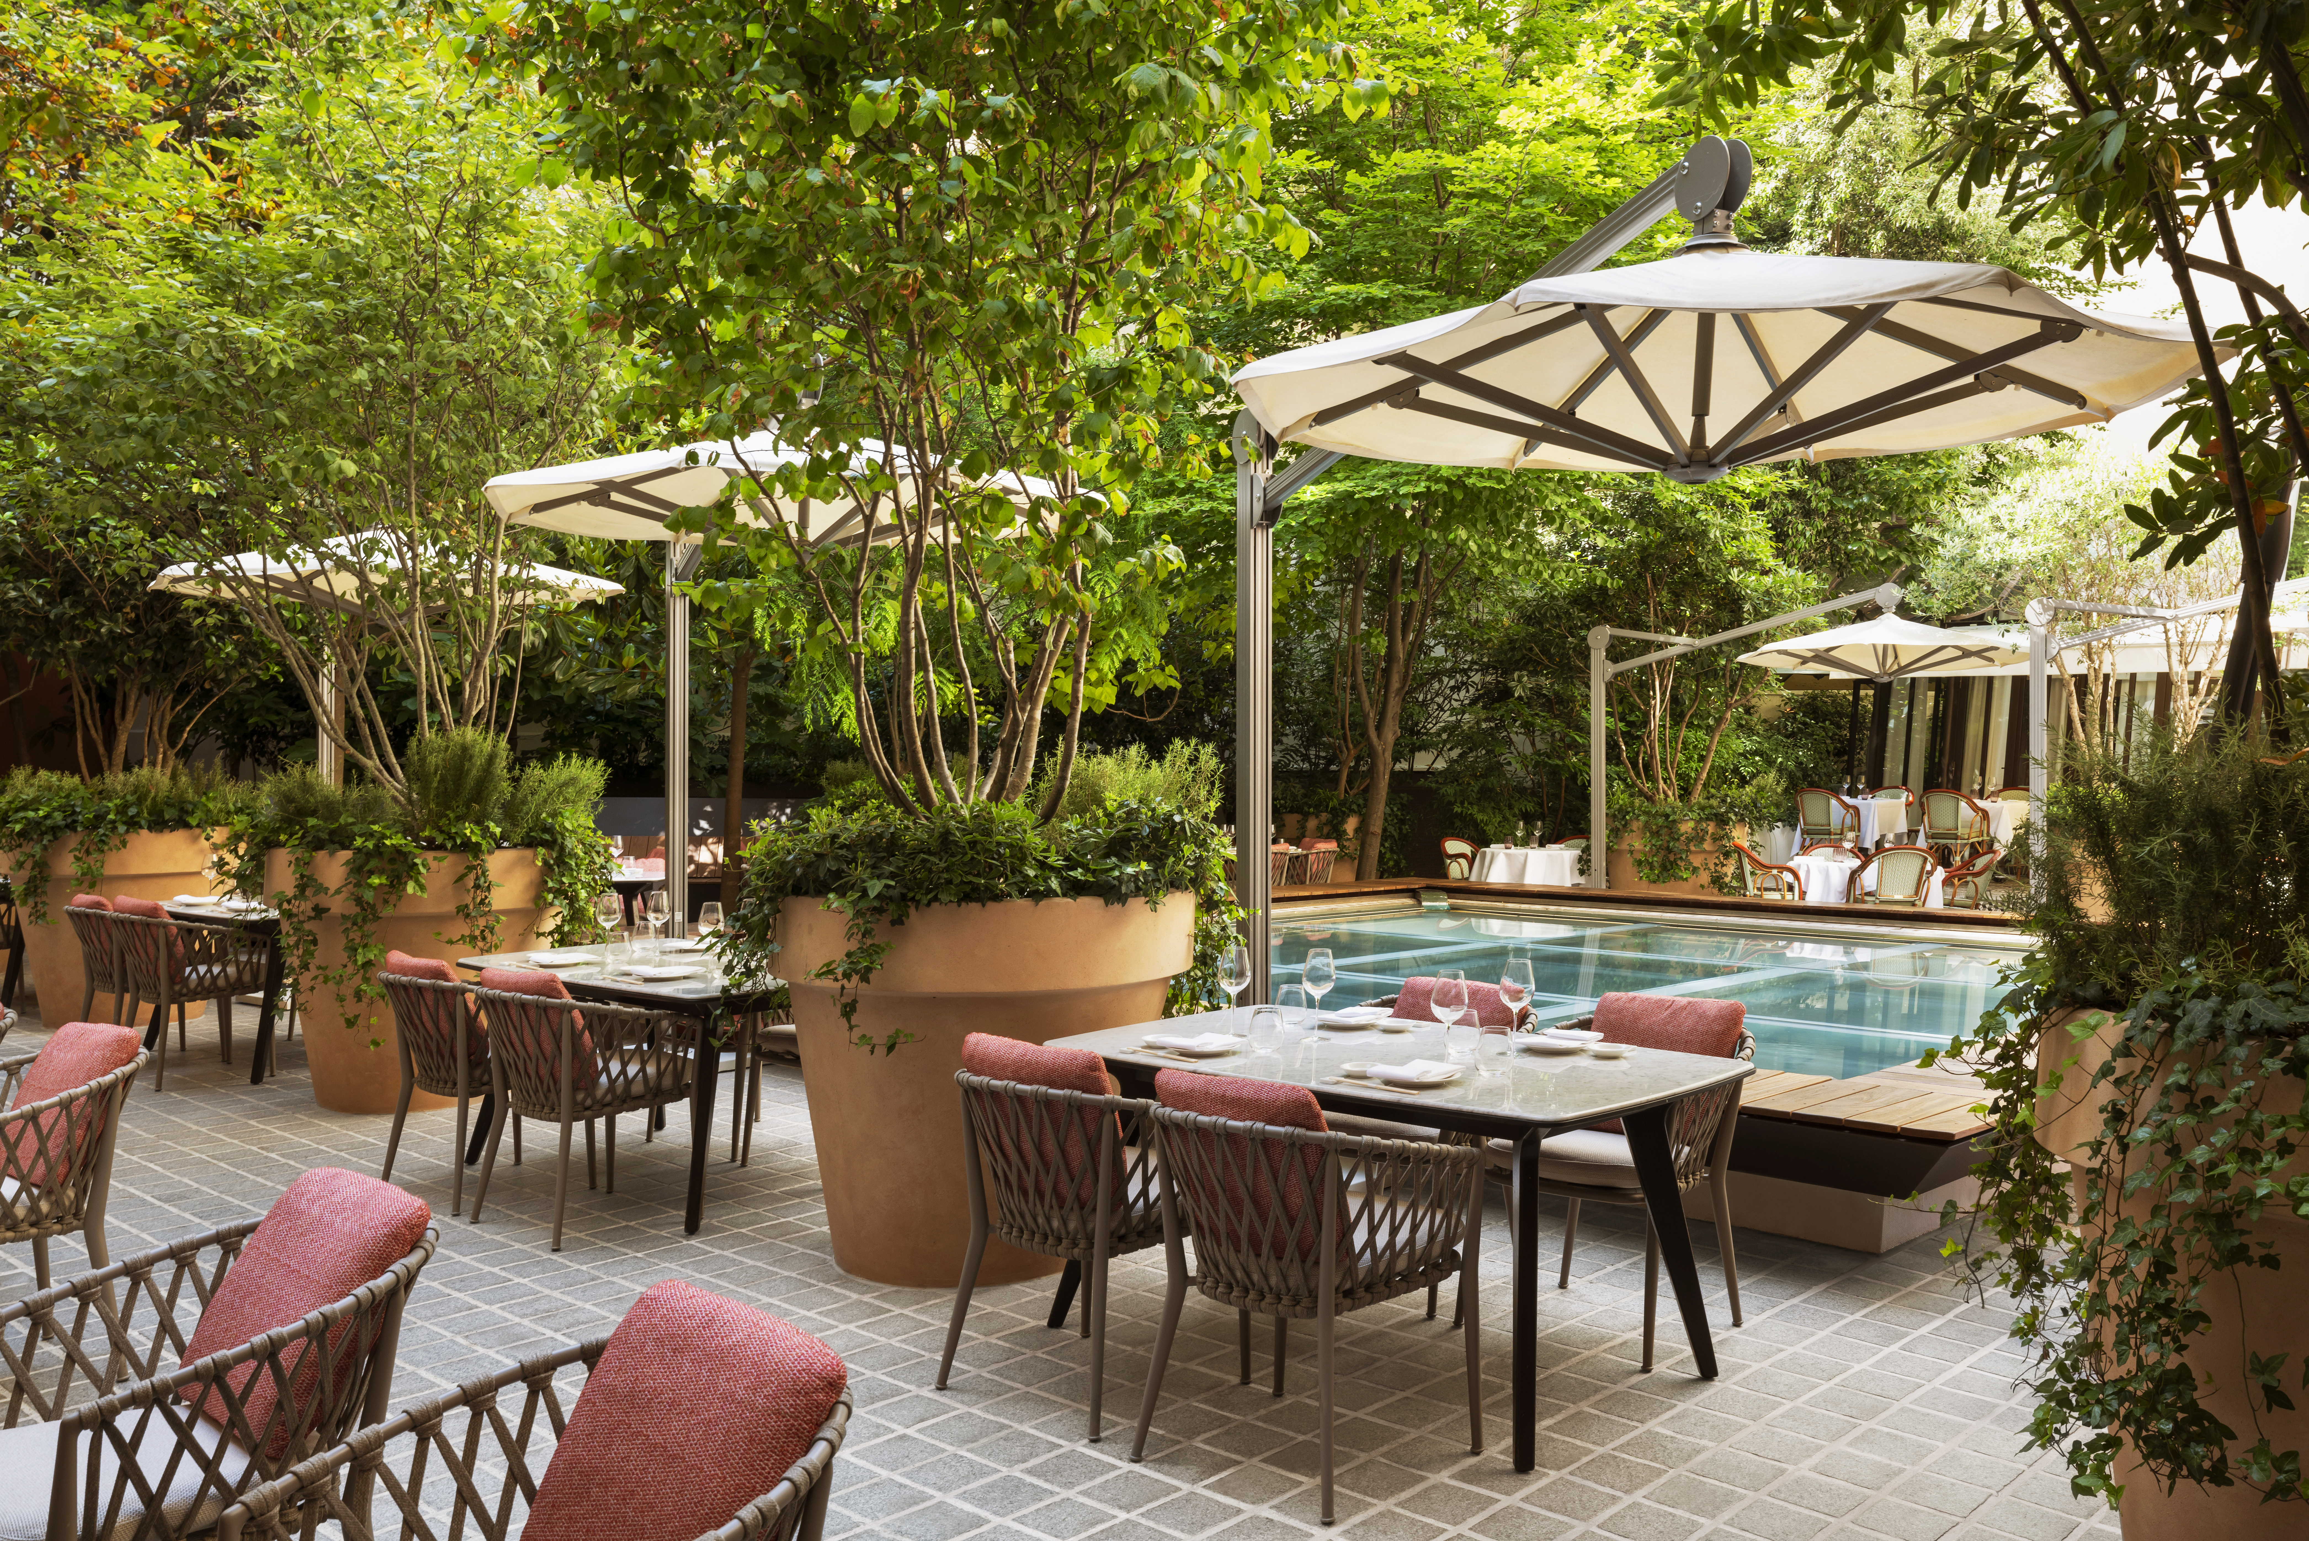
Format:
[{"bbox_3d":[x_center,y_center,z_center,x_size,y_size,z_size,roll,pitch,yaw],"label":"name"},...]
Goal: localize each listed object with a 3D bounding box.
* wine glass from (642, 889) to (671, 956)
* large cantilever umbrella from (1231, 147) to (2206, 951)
[{"bbox_3d":[-1.895,0.586,6.862,0.087,0.240,0.087,0,0,0],"label":"wine glass"},{"bbox_3d":[1.186,-0.124,5.225,2.400,3.160,3.330,0,0,-32],"label":"large cantilever umbrella"}]

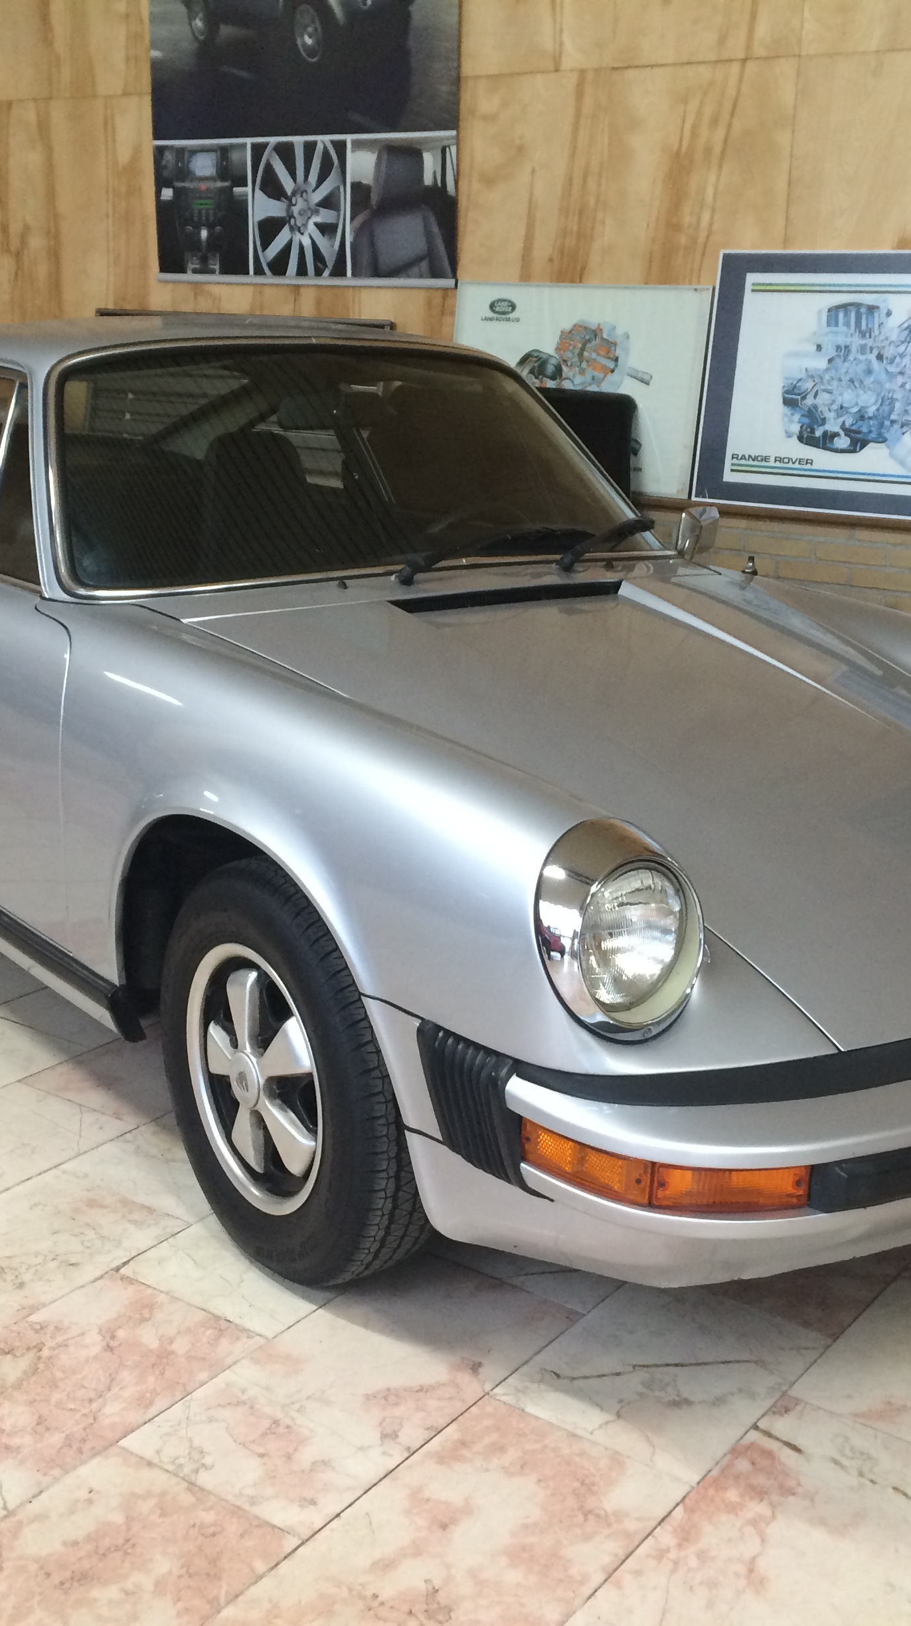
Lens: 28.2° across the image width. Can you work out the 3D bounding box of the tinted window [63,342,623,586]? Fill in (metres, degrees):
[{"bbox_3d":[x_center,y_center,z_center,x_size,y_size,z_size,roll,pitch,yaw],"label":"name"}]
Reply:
[{"bbox_3d":[-0.164,-0.643,3.446,1.360,0.136,0.619,-10,62,-36],"label":"tinted window"}]

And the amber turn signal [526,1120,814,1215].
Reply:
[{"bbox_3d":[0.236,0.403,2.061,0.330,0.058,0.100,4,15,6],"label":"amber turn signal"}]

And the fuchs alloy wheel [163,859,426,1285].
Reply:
[{"bbox_3d":[-0.214,0.365,2.607,0.190,0.612,0.612,-9,19,-34],"label":"fuchs alloy wheel"}]

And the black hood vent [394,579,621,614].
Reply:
[{"bbox_3d":[0.104,-0.379,3.185,0.530,0.035,0.050,-9,19,-36],"label":"black hood vent"}]

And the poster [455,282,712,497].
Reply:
[{"bbox_3d":[0.362,-1.322,5.644,0.920,0.615,0.020,12,12,34],"label":"poster"}]

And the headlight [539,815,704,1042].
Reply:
[{"bbox_3d":[0.193,0.134,2.119,0.240,0.240,0.130,-9,19,-36],"label":"headlight"}]

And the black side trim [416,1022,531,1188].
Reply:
[{"bbox_3d":[0.027,0.338,2.189,0.195,0.160,0.060,15,20,40],"label":"black side trim"}]

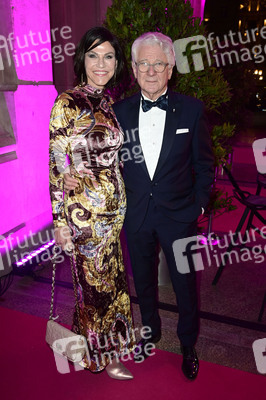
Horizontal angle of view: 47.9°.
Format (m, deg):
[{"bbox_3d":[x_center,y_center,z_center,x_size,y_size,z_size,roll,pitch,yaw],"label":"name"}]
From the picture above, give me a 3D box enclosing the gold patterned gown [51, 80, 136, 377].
[{"bbox_3d":[-0.177,0.192,1.553,0.450,1.474,0.330,-9,17,-32],"label":"gold patterned gown"}]

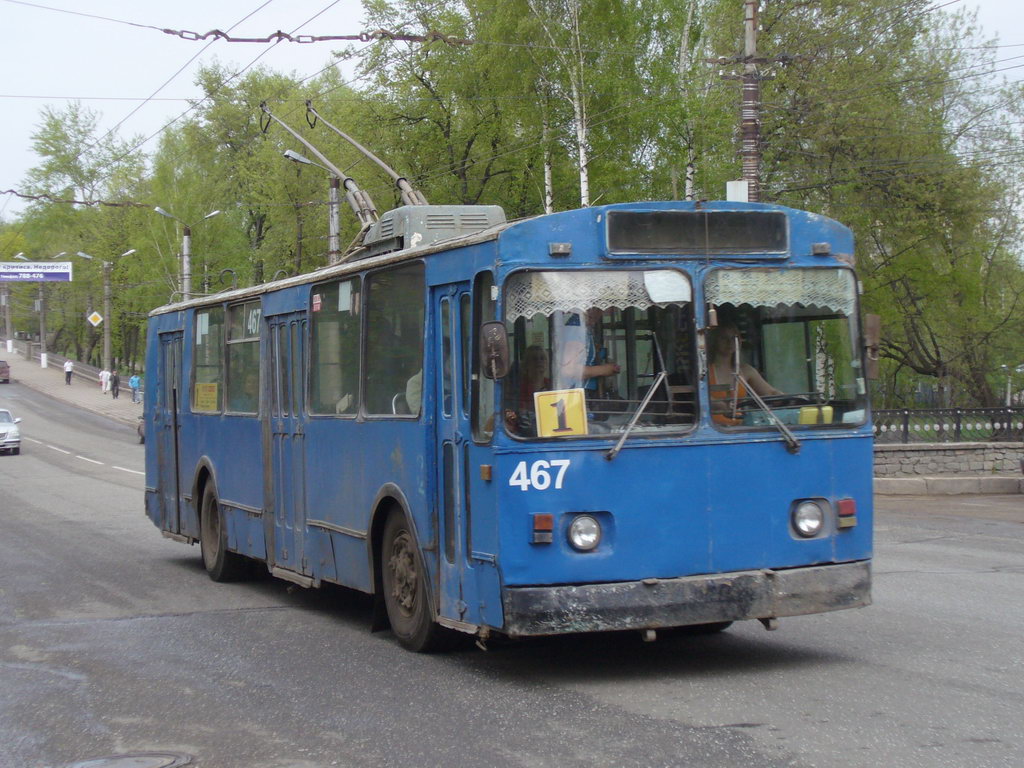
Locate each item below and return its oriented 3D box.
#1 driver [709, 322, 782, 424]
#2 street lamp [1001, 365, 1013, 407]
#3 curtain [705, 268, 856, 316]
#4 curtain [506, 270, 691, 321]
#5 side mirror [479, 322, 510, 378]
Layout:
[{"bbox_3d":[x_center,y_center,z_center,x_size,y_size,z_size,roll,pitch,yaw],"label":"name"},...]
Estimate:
[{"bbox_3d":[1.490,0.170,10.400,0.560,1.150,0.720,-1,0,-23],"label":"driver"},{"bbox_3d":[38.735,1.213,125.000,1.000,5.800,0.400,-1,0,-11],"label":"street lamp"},{"bbox_3d":[1.633,-0.556,9.700,1.080,0.290,0.080,-1,0,-28],"label":"curtain"},{"bbox_3d":[0.499,-0.511,9.220,1.180,0.290,0.080,-1,0,-18],"label":"curtain"},{"bbox_3d":[-0.092,-0.189,8.900,0.175,0.330,0.080,-2,0,7],"label":"side mirror"}]

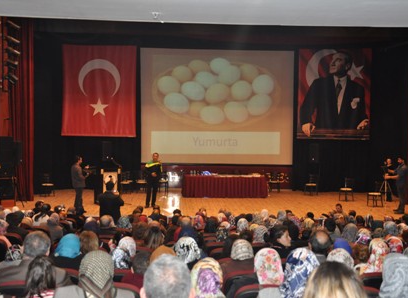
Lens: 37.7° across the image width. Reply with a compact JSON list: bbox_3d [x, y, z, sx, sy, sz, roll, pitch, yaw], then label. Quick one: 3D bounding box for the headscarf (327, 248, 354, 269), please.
[{"bbox_3d":[1.050,0.907,4.605,0.220,0.280,0.250,1,2,-3],"label":"headscarf"}]

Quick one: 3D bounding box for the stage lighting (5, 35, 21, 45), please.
[{"bbox_3d":[-6.417,-3.659,20.000,0.550,0.300,0.300,30,-16,-31],"label":"stage lighting"}]

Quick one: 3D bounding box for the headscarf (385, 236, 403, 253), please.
[{"bbox_3d":[2.003,1.048,6.301,0.200,0.250,0.240,1,0,-11],"label":"headscarf"}]

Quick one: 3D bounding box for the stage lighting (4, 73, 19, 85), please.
[{"bbox_3d":[-5.735,-2.102,17.800,0.320,0.320,0.420,3,-28,47],"label":"stage lighting"}]

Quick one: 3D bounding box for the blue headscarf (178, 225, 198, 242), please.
[{"bbox_3d":[-0.197,1.053,7.303,0.220,0.270,0.250,1,2,-2],"label":"blue headscarf"}]

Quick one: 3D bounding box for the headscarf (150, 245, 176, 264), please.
[{"bbox_3d":[-0.328,0.911,4.804,0.210,0.270,0.250,1,2,0],"label":"headscarf"}]

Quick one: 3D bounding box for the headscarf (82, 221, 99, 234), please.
[{"bbox_3d":[-1.585,1.148,8.404,0.220,0.270,0.250,1,2,3],"label":"headscarf"}]

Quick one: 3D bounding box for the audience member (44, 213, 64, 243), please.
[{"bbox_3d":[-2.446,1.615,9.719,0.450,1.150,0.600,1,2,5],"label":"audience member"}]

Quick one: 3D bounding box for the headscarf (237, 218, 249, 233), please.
[{"bbox_3d":[0.656,1.313,10.201,0.200,0.250,0.240,1,0,-3],"label":"headscarf"}]

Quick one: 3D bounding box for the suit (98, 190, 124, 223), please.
[{"bbox_3d":[-2.222,1.404,14.314,0.580,0.820,0.380,1,2,6],"label":"suit"}]

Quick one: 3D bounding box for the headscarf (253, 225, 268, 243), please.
[{"bbox_3d":[0.765,1.161,8.101,0.205,0.260,0.240,1,0,-3],"label":"headscarf"}]

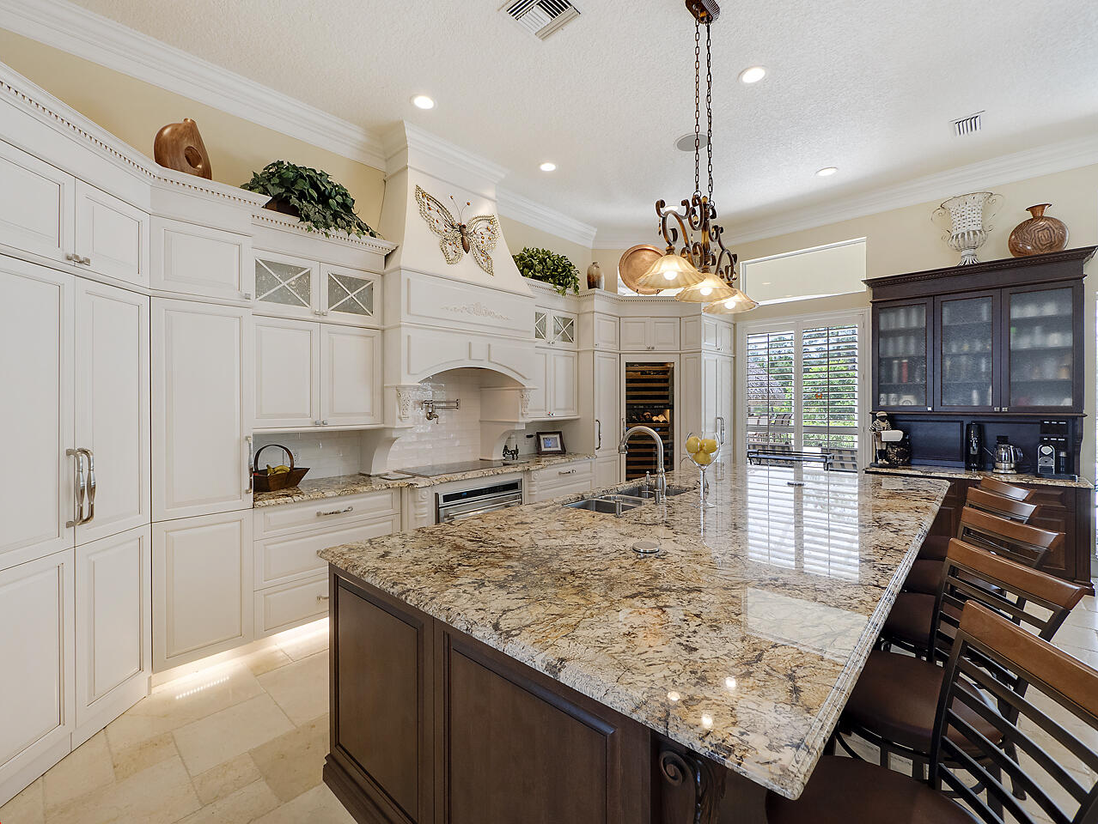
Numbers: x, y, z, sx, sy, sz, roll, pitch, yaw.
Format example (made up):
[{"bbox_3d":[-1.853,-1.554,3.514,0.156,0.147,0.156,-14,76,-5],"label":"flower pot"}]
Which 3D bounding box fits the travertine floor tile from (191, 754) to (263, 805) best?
[{"bbox_3d":[-1.325,1.516,1.835,0.200,0.012,0.200,1,1,44],"label":"travertine floor tile"}]

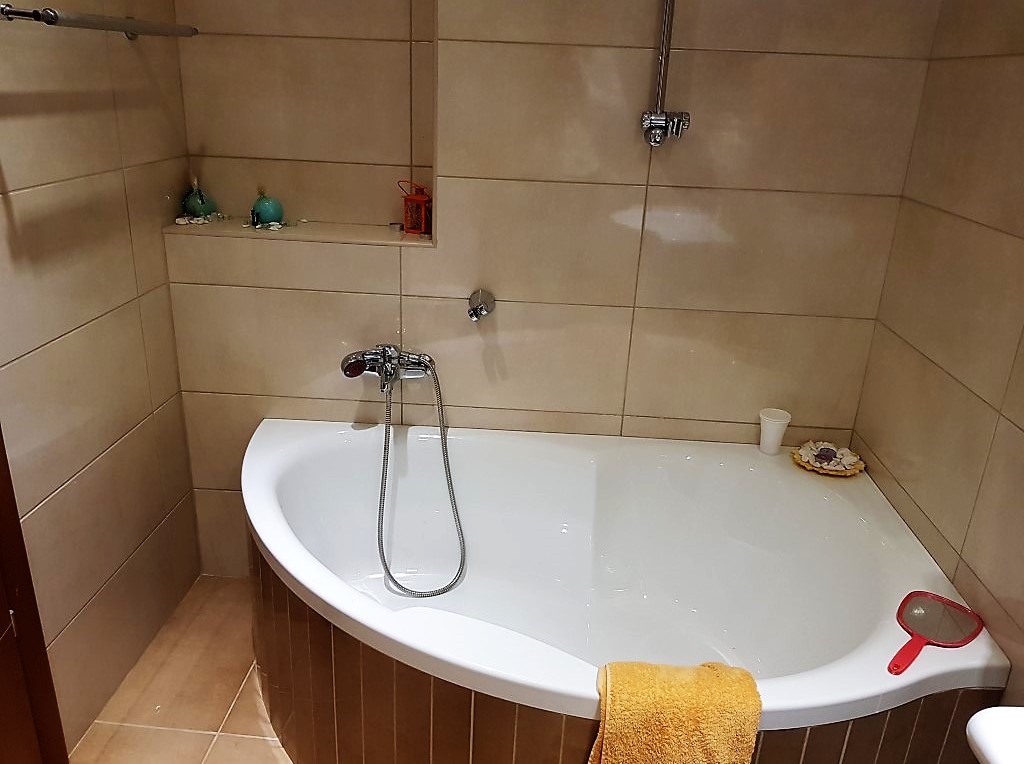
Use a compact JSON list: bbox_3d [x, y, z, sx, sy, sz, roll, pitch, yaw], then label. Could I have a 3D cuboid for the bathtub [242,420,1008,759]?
[{"bbox_3d":[0.072,0.560,1.717,1.585,0.532,0.975,3,21,2],"label":"bathtub"}]

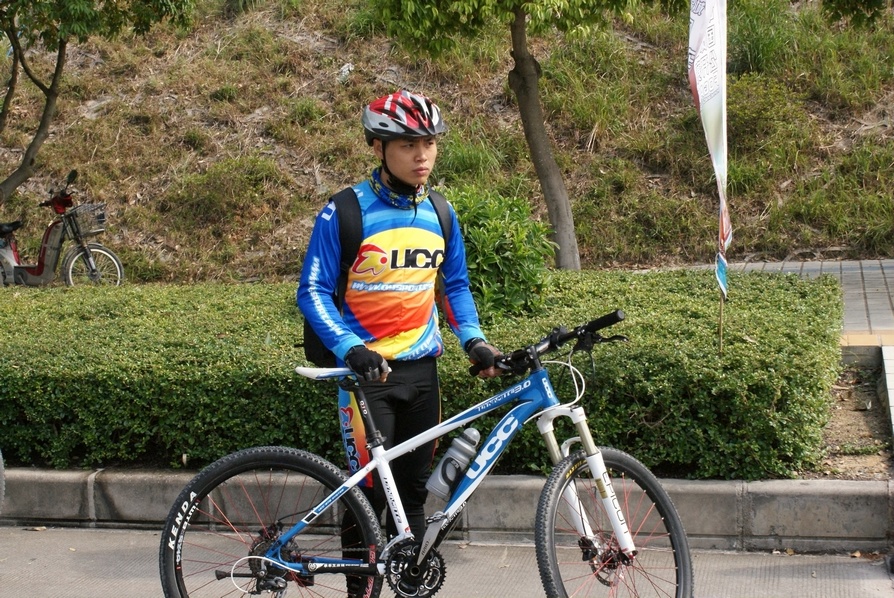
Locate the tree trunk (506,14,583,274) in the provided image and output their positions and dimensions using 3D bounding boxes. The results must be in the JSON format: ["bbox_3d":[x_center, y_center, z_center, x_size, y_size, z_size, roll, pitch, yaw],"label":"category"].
[{"bbox_3d":[0.811,-1.339,12.600,0.580,2.320,0.380,-1,6,3],"label":"tree trunk"}]

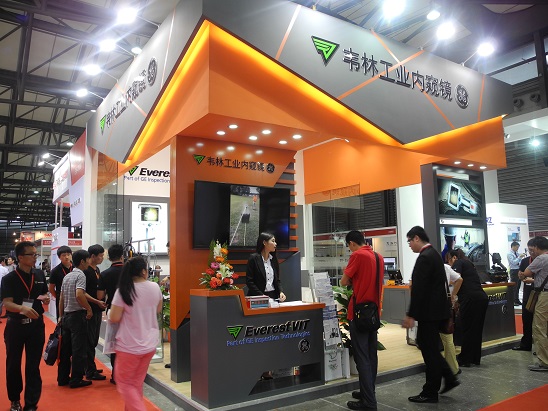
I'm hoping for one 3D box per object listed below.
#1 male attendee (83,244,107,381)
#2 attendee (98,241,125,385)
[{"bbox_3d":[-2.395,1.406,5.969,0.360,1.735,0.500,1,-8,-18],"label":"male attendee"},{"bbox_3d":[-2.027,1.380,5.745,0.500,1.730,0.360,-4,-7,22],"label":"attendee"}]

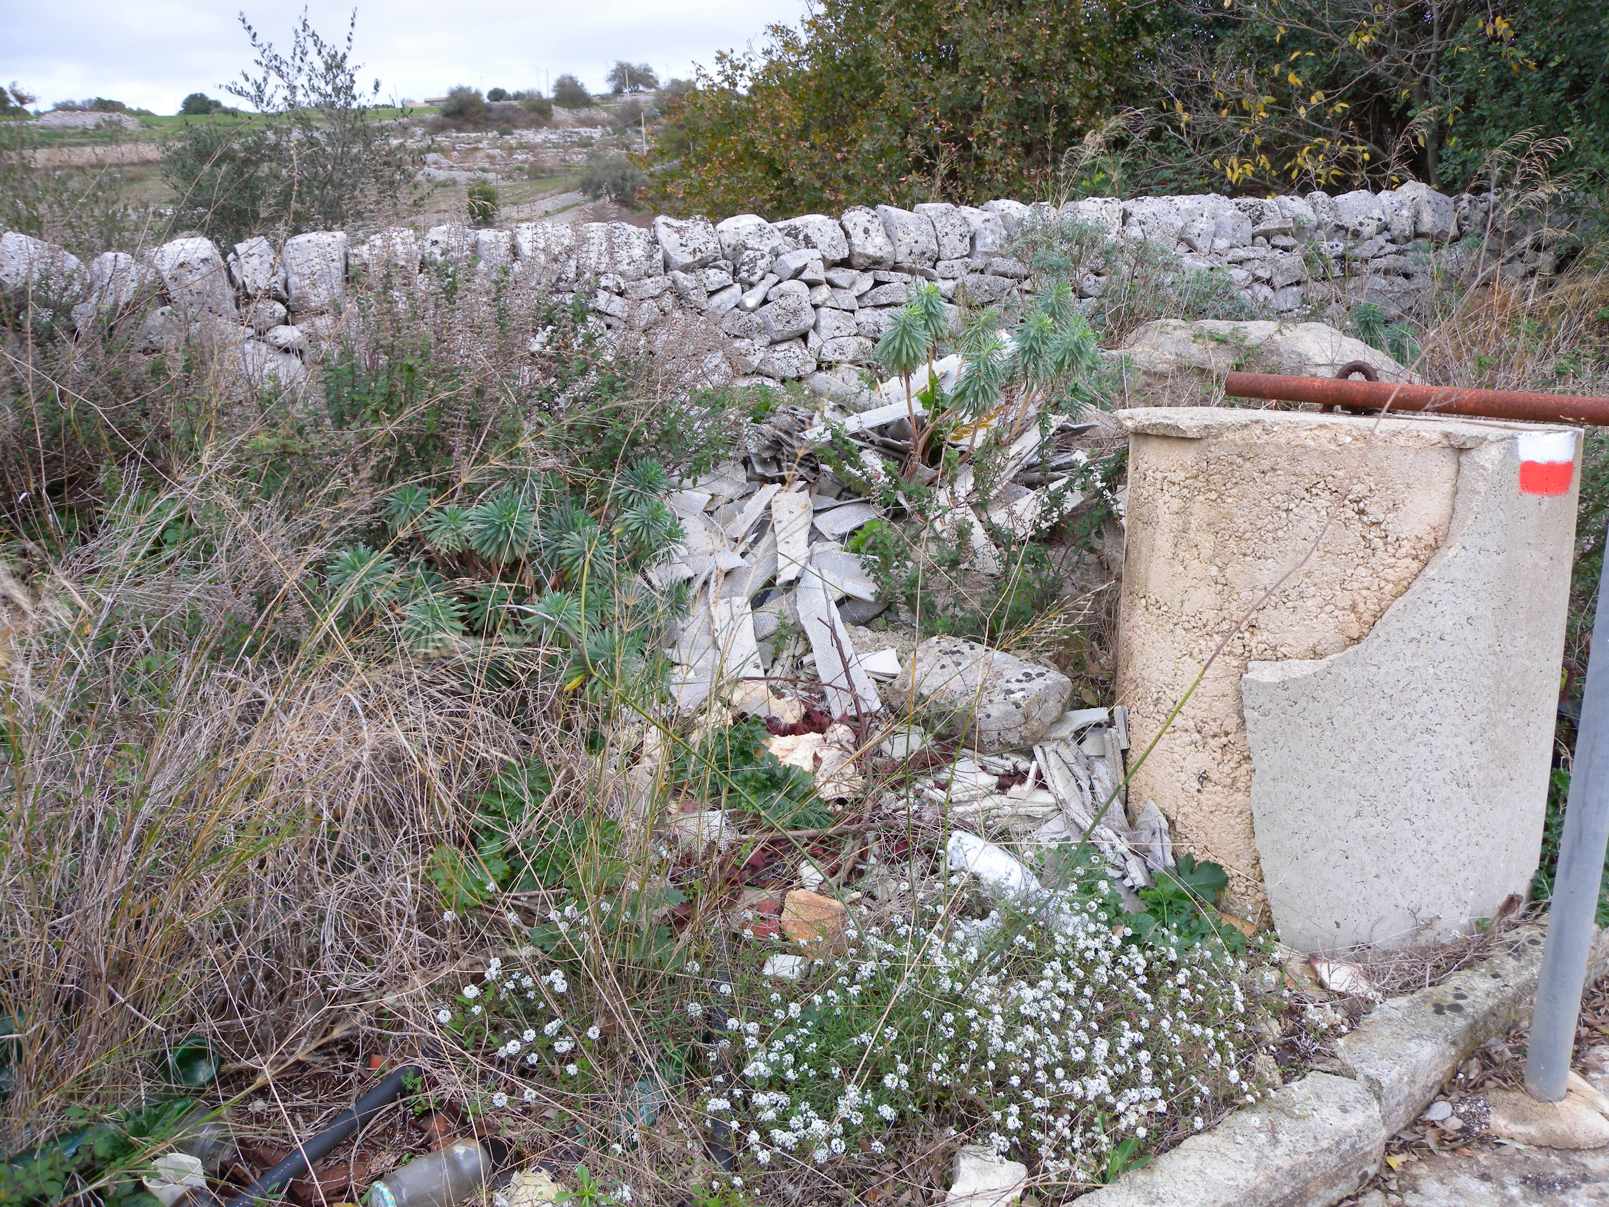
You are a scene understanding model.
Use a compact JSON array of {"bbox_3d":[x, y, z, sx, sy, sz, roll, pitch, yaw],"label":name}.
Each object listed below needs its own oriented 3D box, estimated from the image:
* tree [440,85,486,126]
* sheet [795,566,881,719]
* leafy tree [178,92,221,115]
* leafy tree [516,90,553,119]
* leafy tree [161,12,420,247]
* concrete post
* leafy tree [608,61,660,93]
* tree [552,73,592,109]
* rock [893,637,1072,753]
[{"bbox_3d":[-34.151,-49.783,130.000,4.646,4.269,4.413,0,12,0],"label":"tree"},{"bbox_3d":[0.077,0.106,3.790,0.125,0.030,0.594,-3,43,-14],"label":"sheet"},{"bbox_3d":[-76.572,-63.425,165.000,5.418,3.028,5.147,0,12,0],"label":"leafy tree"},{"bbox_3d":[-29.003,-53.680,140.000,4.056,3.110,3.854,0,12,0],"label":"leafy tree"},{"bbox_3d":[-3.955,-3.376,10.000,1.980,2.400,1.850,0,12,0],"label":"leafy tree"},{"bbox_3d":[1.160,0.106,2.886,0.890,1.020,0.890,0,11,0],"label":"concrete post"},{"bbox_3d":[-21.753,-66.692,165.000,6.693,4.143,6.358,0,12,0],"label":"leafy tree"},{"bbox_3d":[-26.801,-59.035,150.000,4.491,4.056,4.266,0,12,0],"label":"tree"},{"bbox_3d":[0.478,0.242,3.500,0.480,0.230,0.360,0,12,0],"label":"rock"}]

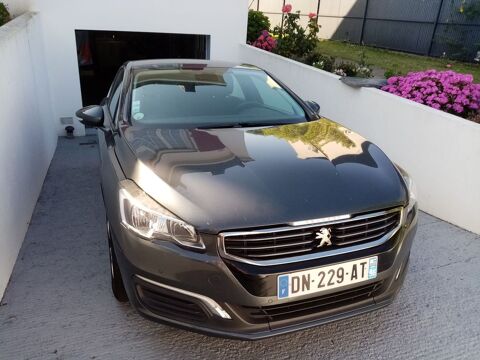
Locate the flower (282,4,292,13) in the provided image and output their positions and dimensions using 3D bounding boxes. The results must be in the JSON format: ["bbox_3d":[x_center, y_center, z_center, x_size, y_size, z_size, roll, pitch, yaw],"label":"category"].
[{"bbox_3d":[0.860,-3.145,6.600,0.170,0.135,0.170,6,22,5],"label":"flower"}]

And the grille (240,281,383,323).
[{"bbox_3d":[0.383,0.555,1.686,0.760,0.116,0.095,-5,18,-21],"label":"grille"}]

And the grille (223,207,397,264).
[{"bbox_3d":[0.376,0.259,1.632,0.970,0.172,0.115,-5,18,-21],"label":"grille"}]

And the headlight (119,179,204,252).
[{"bbox_3d":[-0.376,0.151,1.628,0.335,0.240,0.500,-5,18,-21],"label":"headlight"}]

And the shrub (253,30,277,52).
[{"bbox_3d":[0.510,-2.871,7.500,0.500,0.460,0.480,4,22,2],"label":"shrub"}]

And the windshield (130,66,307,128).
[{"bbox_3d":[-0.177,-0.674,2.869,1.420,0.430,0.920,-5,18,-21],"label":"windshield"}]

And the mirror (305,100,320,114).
[{"bbox_3d":[0.667,-0.635,3.336,0.205,0.160,0.160,-5,18,-21],"label":"mirror"}]

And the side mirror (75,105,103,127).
[{"bbox_3d":[-1.106,-0.471,2.667,0.200,0.160,0.160,-5,18,-21],"label":"side mirror"}]

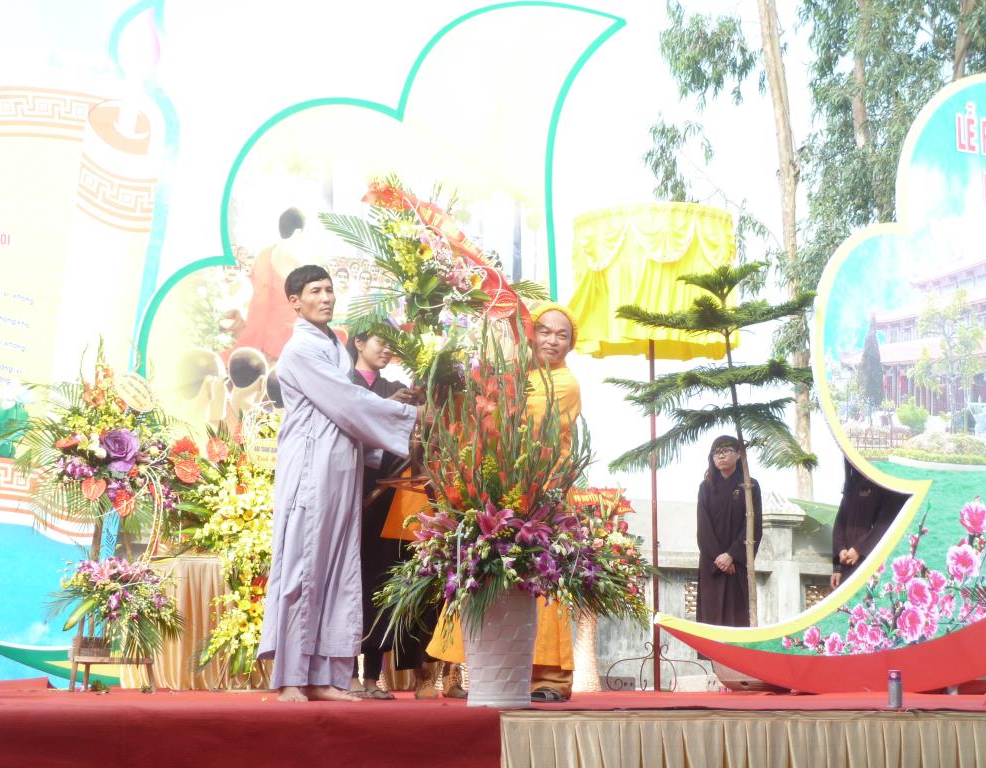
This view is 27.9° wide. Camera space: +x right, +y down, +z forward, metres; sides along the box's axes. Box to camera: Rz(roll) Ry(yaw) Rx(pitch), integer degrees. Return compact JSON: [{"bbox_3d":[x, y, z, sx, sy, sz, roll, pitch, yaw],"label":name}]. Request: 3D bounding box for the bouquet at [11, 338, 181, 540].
[{"bbox_3d":[-1.857,0.270,9.248,0.771,0.919,0.500,1,-8,-6],"label":"bouquet"}]

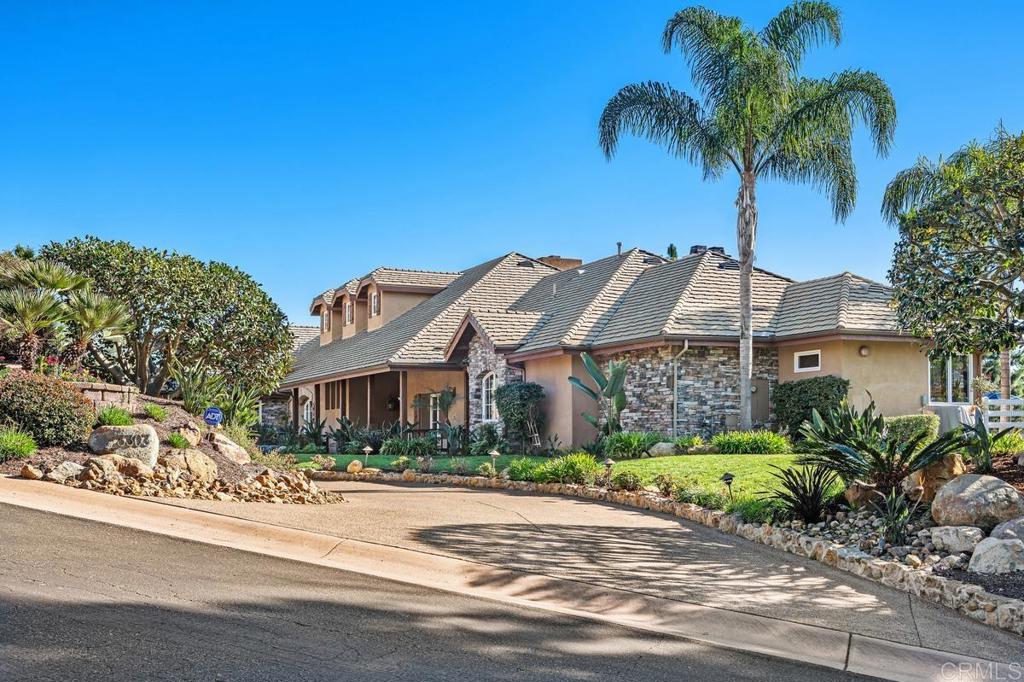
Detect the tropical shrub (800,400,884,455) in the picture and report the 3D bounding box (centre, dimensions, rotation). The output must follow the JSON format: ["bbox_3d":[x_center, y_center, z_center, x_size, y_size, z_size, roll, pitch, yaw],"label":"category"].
[{"bbox_3d":[4.483,1.286,14.700,1.150,1.000,1.050,0,-3,0],"label":"tropical shrub"}]

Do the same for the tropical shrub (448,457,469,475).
[{"bbox_3d":[-1.119,2.615,22.600,0.430,0.390,0.410,0,-3,0],"label":"tropical shrub"}]

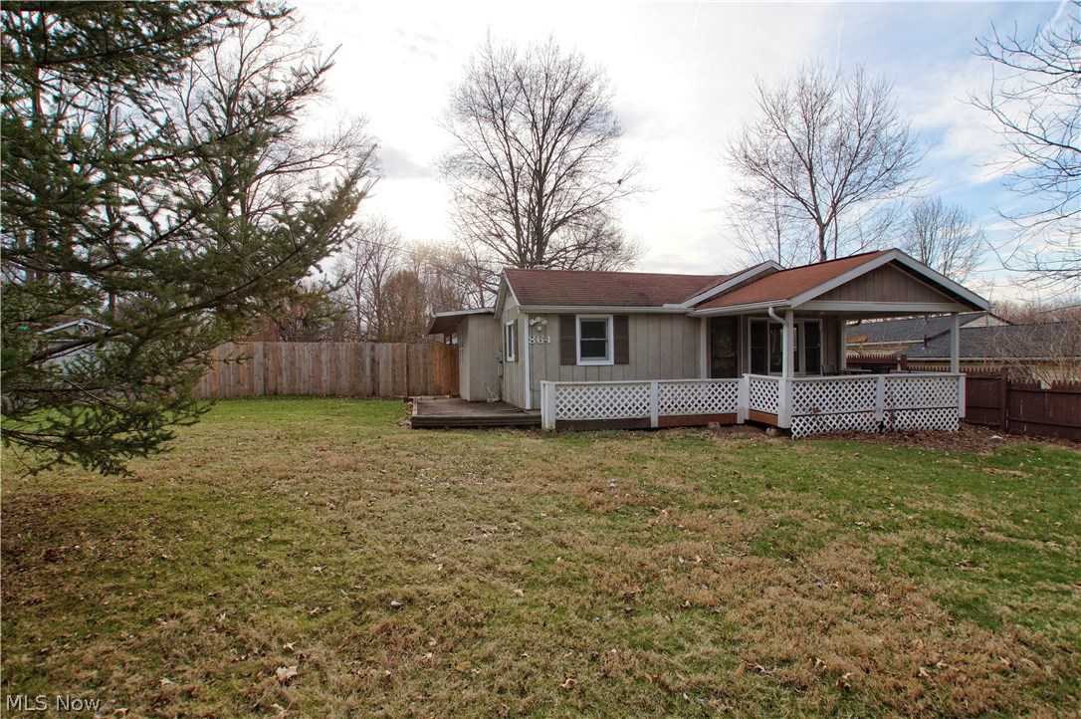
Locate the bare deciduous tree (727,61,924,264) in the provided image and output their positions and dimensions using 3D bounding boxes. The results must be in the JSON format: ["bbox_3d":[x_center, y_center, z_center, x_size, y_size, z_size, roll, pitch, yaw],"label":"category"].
[{"bbox_3d":[13.765,-6.721,23.188,9.444,15.230,9.444,-1,1,-14],"label":"bare deciduous tree"}]

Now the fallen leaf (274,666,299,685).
[{"bbox_3d":[-1.177,1.466,2.230,0.100,0.035,0.090,-1,1,-14],"label":"fallen leaf"}]

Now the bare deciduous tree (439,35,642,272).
[{"bbox_3d":[0.098,-8.682,27.238,11.423,19.207,11.423,-1,1,-14],"label":"bare deciduous tree"}]

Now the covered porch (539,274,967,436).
[{"bbox_3d":[4.181,-0.301,9.964,8.700,3.300,3.050,-1,1,-14],"label":"covered porch"}]

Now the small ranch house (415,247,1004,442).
[{"bbox_3d":[2.712,-0.566,12.351,10.600,3.750,8.500,-1,1,-14],"label":"small ranch house"}]

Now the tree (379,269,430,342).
[{"bbox_3d":[-7.885,-2.124,28.078,3.019,6.264,3.019,-1,1,-14],"label":"tree"}]

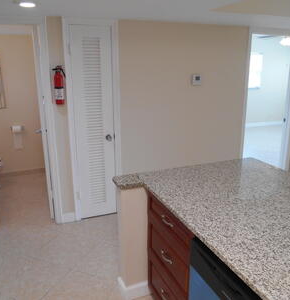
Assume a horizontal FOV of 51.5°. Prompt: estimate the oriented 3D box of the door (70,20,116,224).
[{"bbox_3d":[-0.523,-0.233,3.190,0.418,2.031,0.038,-6,15,-20],"label":"door"}]

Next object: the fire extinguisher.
[{"bbox_3d":[-0.815,-0.620,2.892,0.119,0.367,0.115,-6,15,-20],"label":"fire extinguisher"}]

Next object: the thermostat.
[{"bbox_3d":[0.596,-0.804,3.456,0.119,0.120,0.030,-6,15,-20],"label":"thermostat"}]

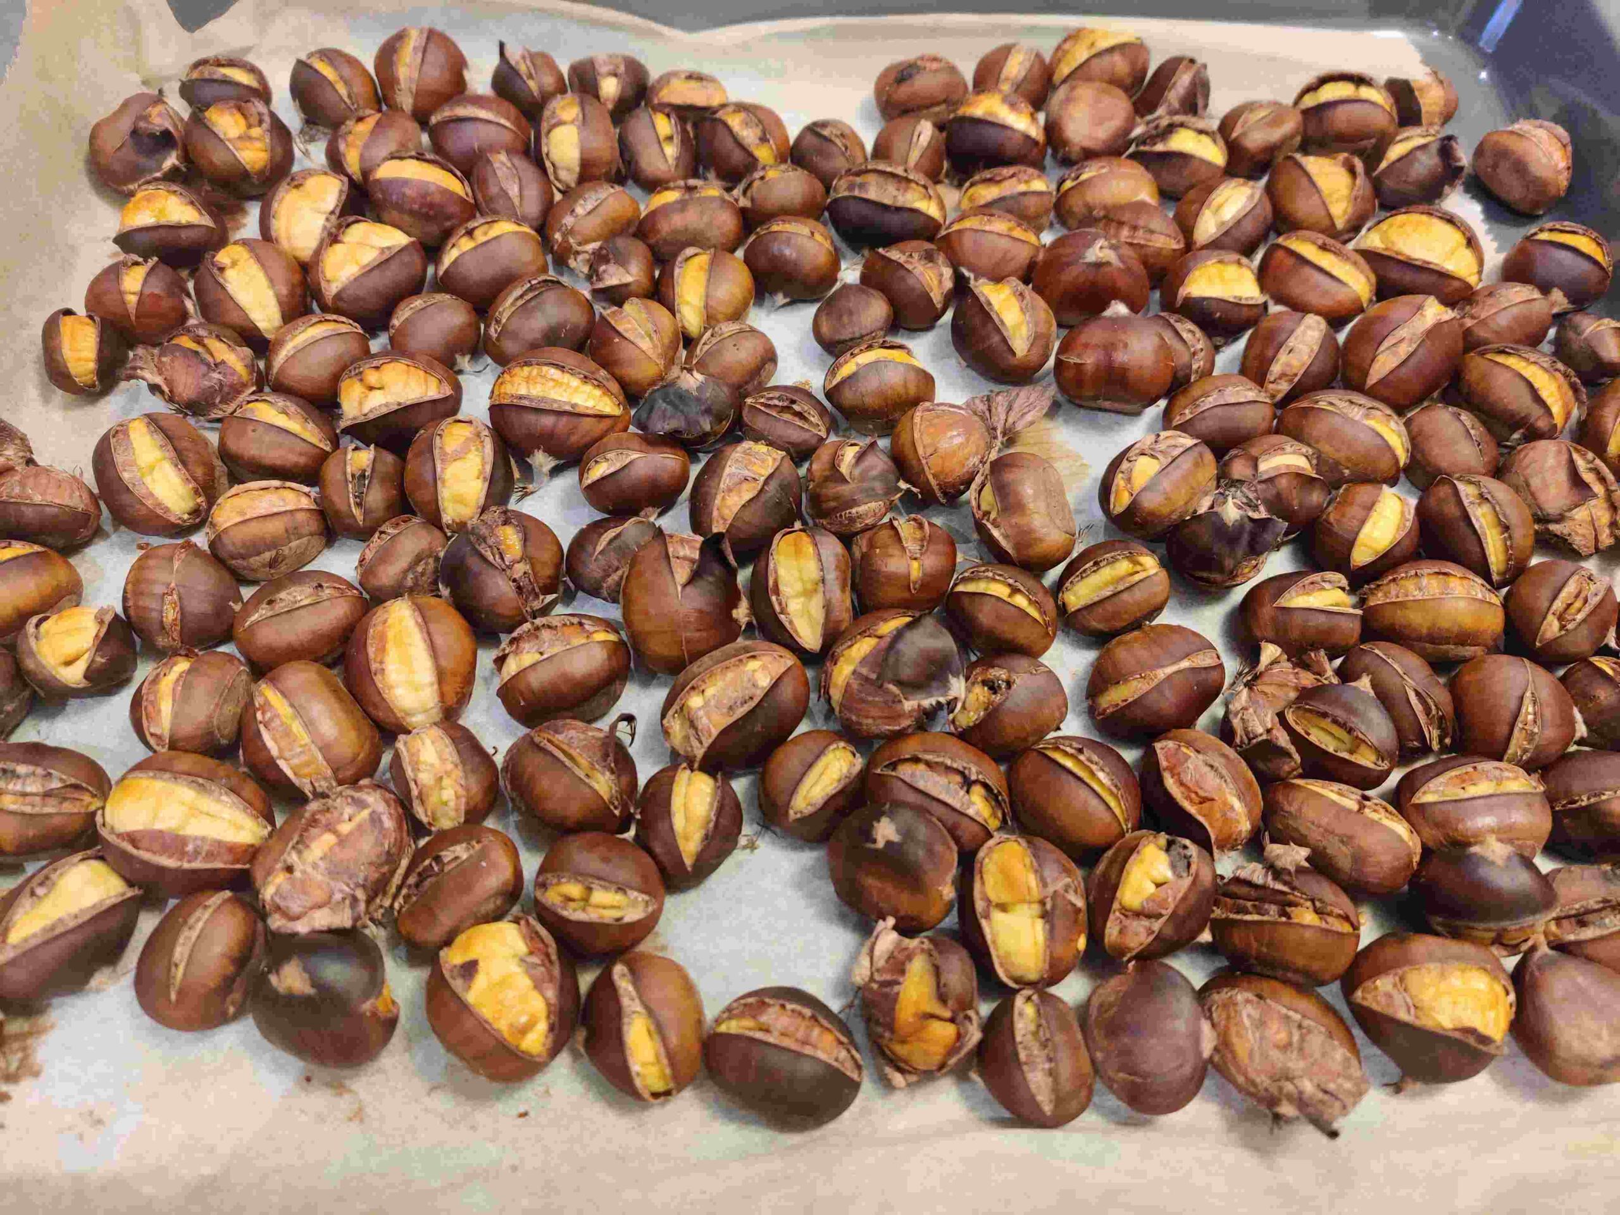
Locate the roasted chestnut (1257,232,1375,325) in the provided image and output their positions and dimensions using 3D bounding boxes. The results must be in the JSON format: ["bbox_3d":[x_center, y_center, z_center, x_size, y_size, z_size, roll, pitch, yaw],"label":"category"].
[{"bbox_3d":[0.143,-0.094,0.359,0.034,0.022,0.026,39,67,21],"label":"roasted chestnut"}]

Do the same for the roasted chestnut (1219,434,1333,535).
[{"bbox_3d":[0.119,-0.032,0.322,0.026,0.023,0.026,17,61,10],"label":"roasted chestnut"}]

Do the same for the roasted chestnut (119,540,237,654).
[{"bbox_3d":[-0.153,-0.002,0.308,0.025,0.024,0.028,0,60,1],"label":"roasted chestnut"}]

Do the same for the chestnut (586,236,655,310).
[{"bbox_3d":[-0.053,-0.095,0.358,0.022,0.019,0.021,-8,58,-5],"label":"chestnut"}]

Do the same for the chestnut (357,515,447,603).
[{"bbox_3d":[-0.101,-0.012,0.314,0.023,0.022,0.022,39,67,20],"label":"chestnut"}]

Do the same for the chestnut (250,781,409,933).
[{"bbox_3d":[-0.103,0.053,0.272,0.029,0.025,0.035,34,66,18],"label":"chestnut"}]

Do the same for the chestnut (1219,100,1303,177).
[{"bbox_3d":[0.143,-0.148,0.401,0.027,0.023,0.024,-26,61,-16],"label":"chestnut"}]

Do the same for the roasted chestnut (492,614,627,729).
[{"bbox_3d":[-0.056,0.014,0.285,0.032,0.023,0.024,-27,62,-16],"label":"roasted chestnut"}]

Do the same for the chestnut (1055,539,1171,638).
[{"bbox_3d":[0.072,-0.004,0.300,0.027,0.021,0.024,-22,60,-13],"label":"chestnut"}]

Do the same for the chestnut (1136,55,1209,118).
[{"bbox_3d":[0.117,-0.167,0.409,0.023,0.020,0.027,27,63,14],"label":"chestnut"}]

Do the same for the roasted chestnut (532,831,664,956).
[{"bbox_3d":[-0.046,0.062,0.276,0.029,0.025,0.027,0,59,0],"label":"roasted chestnut"}]

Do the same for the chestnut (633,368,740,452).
[{"bbox_3d":[-0.032,-0.052,0.329,0.028,0.019,0.023,0,58,0],"label":"chestnut"}]

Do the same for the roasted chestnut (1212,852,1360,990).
[{"bbox_3d":[0.096,0.063,0.257,0.029,0.023,0.026,7,58,4],"label":"roasted chestnut"}]

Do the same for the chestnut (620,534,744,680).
[{"bbox_3d":[-0.032,-0.001,0.312,0.029,0.028,0.037,-3,60,-2],"label":"chestnut"}]

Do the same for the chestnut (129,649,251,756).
[{"bbox_3d":[-0.146,0.022,0.299,0.027,0.022,0.026,-7,60,-4],"label":"chestnut"}]

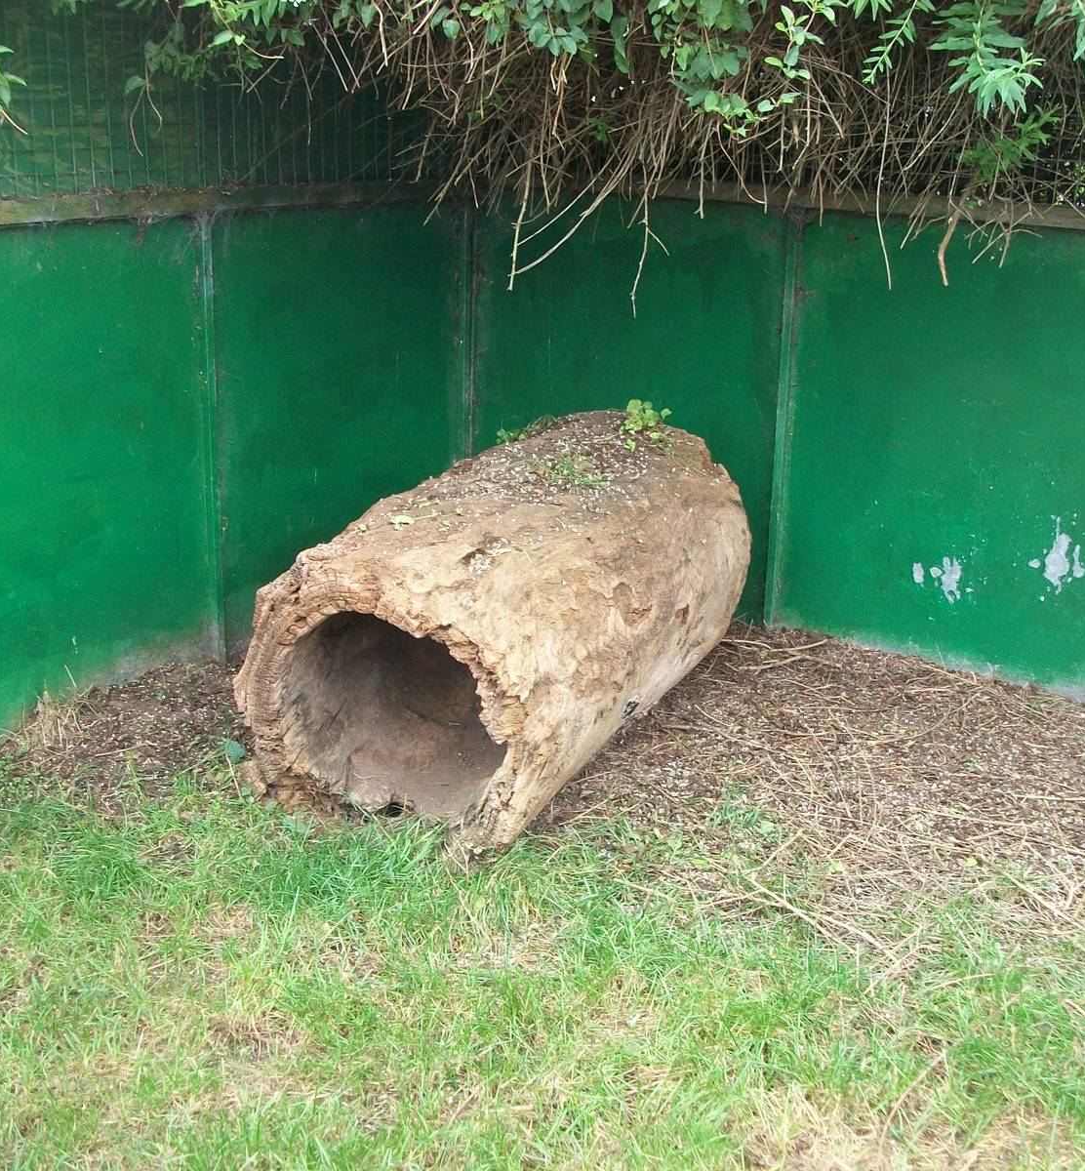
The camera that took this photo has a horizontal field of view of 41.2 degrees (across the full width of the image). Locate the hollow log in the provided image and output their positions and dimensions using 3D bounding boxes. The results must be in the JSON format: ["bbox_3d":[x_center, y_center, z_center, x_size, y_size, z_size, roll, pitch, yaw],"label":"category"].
[{"bbox_3d":[-0.064,0.060,3.384,0.811,0.724,1.206,7,17,21],"label":"hollow log"}]

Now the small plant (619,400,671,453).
[{"bbox_3d":[0.263,-0.403,3.658,0.130,0.115,0.125,1,16,0],"label":"small plant"}]

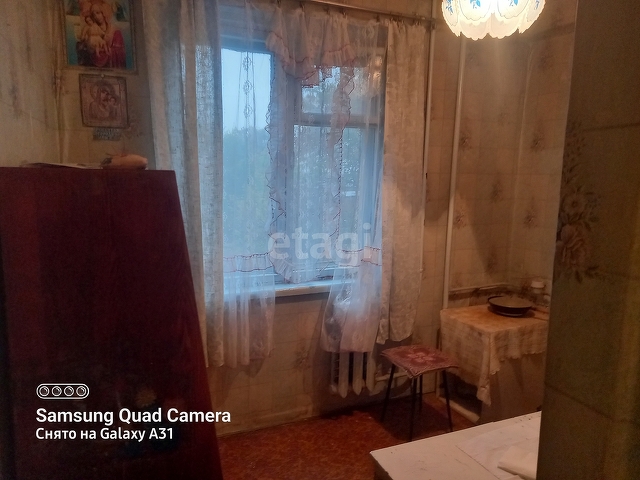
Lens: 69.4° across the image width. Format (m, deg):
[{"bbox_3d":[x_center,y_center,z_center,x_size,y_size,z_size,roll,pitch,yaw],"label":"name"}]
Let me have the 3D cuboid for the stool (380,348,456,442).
[{"bbox_3d":[0.577,0.904,2.708,0.315,0.430,0.315,-3,9,-23],"label":"stool"}]

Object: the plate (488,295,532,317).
[{"bbox_3d":[1.284,0.448,3.133,0.278,0.066,0.278,1,8,0],"label":"plate"}]

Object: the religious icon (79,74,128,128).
[{"bbox_3d":[-0.995,-0.637,2.138,0.194,0.232,0.018,-3,9,-23],"label":"religious icon"}]

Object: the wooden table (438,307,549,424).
[{"bbox_3d":[1.161,0.715,3.036,0.560,0.440,0.460,-3,9,-23],"label":"wooden table"}]

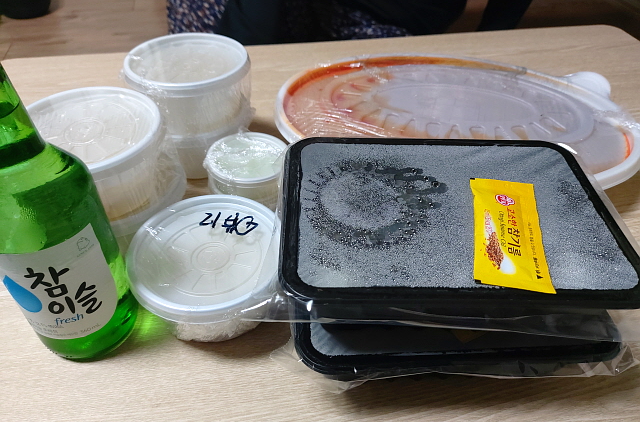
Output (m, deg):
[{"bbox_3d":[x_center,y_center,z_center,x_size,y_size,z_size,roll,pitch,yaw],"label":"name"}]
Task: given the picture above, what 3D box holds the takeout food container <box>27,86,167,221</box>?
[{"bbox_3d":[-0.172,-0.042,0.351,0.111,0.051,0.111,3,45,0],"label":"takeout food container"}]

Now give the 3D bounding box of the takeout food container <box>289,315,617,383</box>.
[{"bbox_3d":[0.082,0.058,0.337,0.200,0.052,0.137,-1,45,-5],"label":"takeout food container"}]

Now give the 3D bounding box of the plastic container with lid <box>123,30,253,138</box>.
[{"bbox_3d":[-0.119,-0.118,0.430,0.109,0.051,0.109,3,45,0],"label":"plastic container with lid"}]

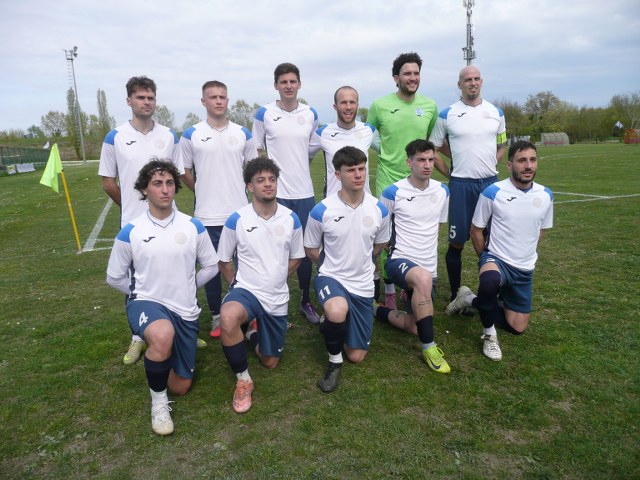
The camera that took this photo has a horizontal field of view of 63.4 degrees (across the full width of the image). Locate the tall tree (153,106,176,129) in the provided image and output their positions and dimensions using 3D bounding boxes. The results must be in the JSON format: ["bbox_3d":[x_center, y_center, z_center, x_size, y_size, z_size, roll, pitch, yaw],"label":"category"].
[{"bbox_3d":[-37.822,-26.690,127.010,7.000,12.700,7.000,-4,10,-10],"label":"tall tree"}]

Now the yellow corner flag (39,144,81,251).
[{"bbox_3d":[-3.566,-0.536,6.997,0.350,1.490,0.160,-12,11,-23],"label":"yellow corner flag"}]

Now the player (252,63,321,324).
[{"bbox_3d":[-0.223,-0.331,3.943,0.550,1.880,0.420,-5,11,-17],"label":"player"}]

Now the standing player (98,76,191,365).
[{"bbox_3d":[-1.080,-0.142,3.372,0.580,1.780,0.420,-6,11,-19],"label":"standing player"}]

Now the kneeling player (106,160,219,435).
[{"bbox_3d":[-0.832,0.211,2.776,0.600,1.280,0.850,-6,11,-22],"label":"kneeling player"}]

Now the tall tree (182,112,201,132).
[{"bbox_3d":[-32.789,-26.909,132.088,6.500,10.900,6.500,-4,10,-10],"label":"tall tree"}]

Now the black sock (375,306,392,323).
[{"bbox_3d":[0.478,0.548,3.837,0.120,0.120,0.170,-7,11,-25],"label":"black sock"}]

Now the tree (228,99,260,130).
[{"bbox_3d":[-18.057,-27.356,124.999,9.500,13.200,9.000,-4,10,-10],"label":"tree"}]

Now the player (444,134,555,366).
[{"bbox_3d":[1.211,-0.008,3.503,0.600,1.290,0.850,-6,11,-19],"label":"player"}]

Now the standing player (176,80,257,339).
[{"bbox_3d":[-0.666,-0.213,3.674,0.560,1.780,0.400,-5,11,-17],"label":"standing player"}]

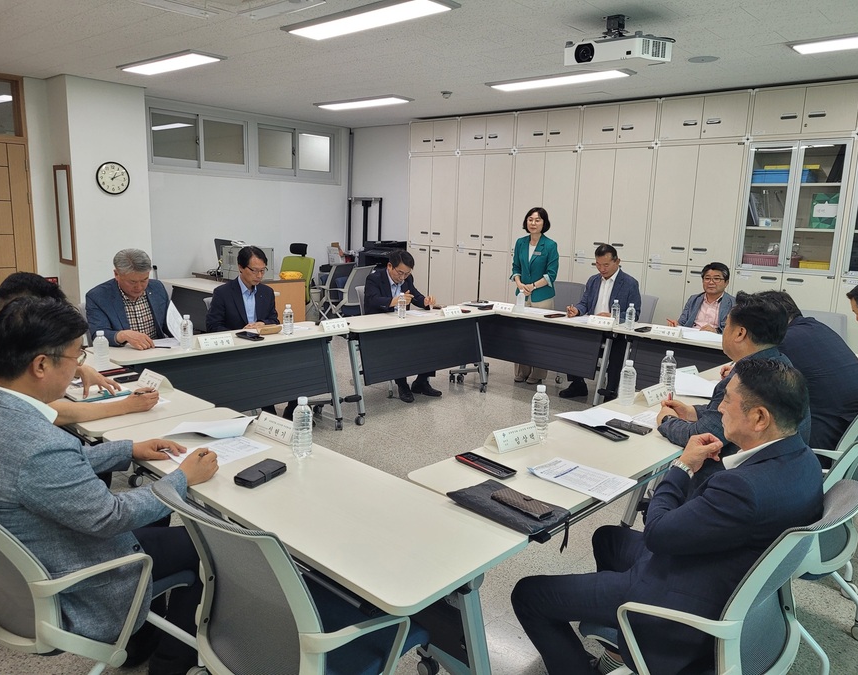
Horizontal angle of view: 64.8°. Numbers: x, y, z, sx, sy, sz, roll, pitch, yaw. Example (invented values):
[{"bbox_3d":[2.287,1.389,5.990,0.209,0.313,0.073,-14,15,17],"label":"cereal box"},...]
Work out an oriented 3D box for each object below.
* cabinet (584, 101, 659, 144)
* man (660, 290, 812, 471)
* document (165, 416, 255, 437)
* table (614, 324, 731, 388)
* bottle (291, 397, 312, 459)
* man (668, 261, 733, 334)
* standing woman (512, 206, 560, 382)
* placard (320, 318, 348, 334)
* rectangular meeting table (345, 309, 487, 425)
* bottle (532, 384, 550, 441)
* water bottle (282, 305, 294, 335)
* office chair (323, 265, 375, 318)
[{"bbox_3d":[1.962,-2.078,6.686,0.800,0.400,0.400,11,14,41],"label":"cabinet"},{"bbox_3d":[1.216,0.489,2.660,0.760,1.280,0.560,12,14,43],"label":"man"},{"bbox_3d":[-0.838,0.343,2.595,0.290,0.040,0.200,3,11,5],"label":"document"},{"bbox_3d":[2.170,0.377,4.952,1.610,0.715,0.515,12,14,43],"label":"table"},{"bbox_3d":[-0.407,0.285,2.169,0.063,0.197,0.063,2,10,0],"label":"bottle"},{"bbox_3d":[2.148,0.029,5.239,0.560,1.210,0.700,9,12,33],"label":"man"},{"bbox_3d":[0.960,-0.384,6.208,0.460,1.600,0.310,8,12,31],"label":"standing woman"},{"bbox_3d":[-0.678,-0.087,4.836,0.210,0.074,0.075,-8,15,-44],"label":"placard"},{"bbox_3d":[-0.165,0.186,5.631,0.520,0.725,1.630,12,14,43],"label":"rectangular meeting table"},{"bbox_3d":[0.407,0.267,2.414,0.063,0.197,0.063,2,10,0],"label":"bottle"},{"bbox_3d":[-0.911,-0.121,4.382,0.065,0.194,0.065,2,10,0],"label":"water bottle"},{"bbox_3d":[-0.895,-0.332,7.781,0.550,0.890,0.560,8,12,29],"label":"office chair"}]

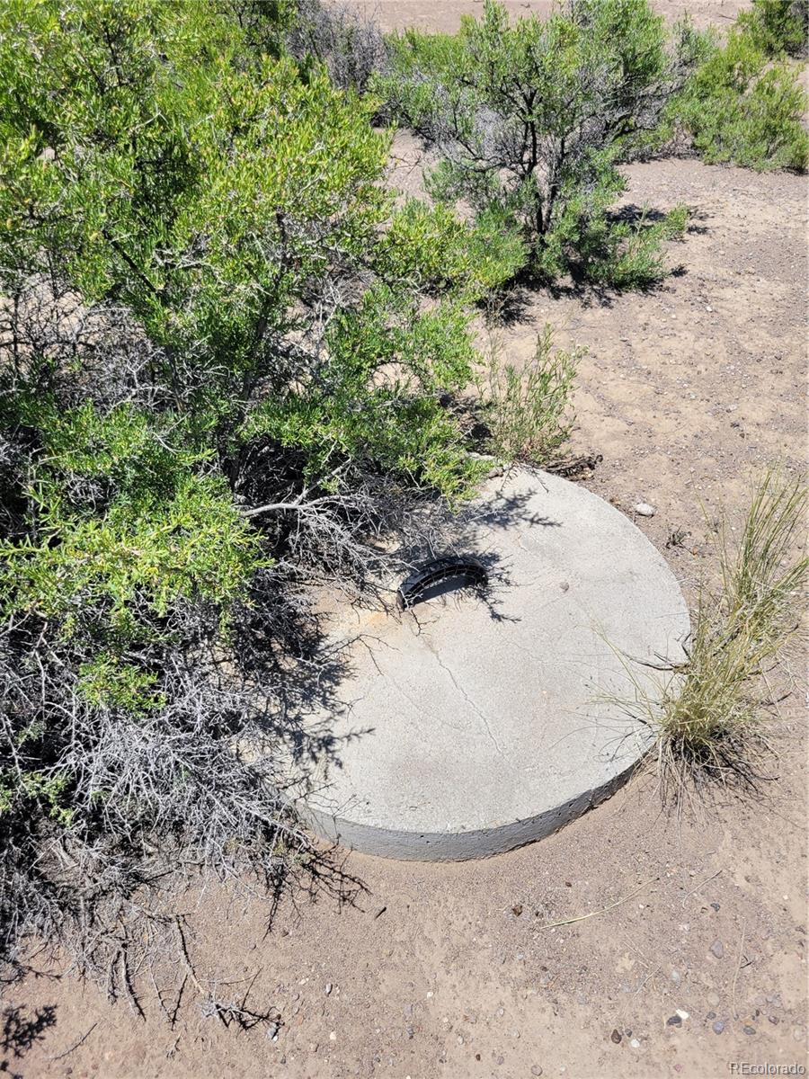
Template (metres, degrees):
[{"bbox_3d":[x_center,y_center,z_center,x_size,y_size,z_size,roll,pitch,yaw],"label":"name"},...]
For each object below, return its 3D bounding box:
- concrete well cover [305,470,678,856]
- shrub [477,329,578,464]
[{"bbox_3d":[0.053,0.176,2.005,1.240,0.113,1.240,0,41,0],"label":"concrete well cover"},{"bbox_3d":[0.378,-0.425,2.455,0.310,0.340,0.290,0,41,0],"label":"shrub"}]

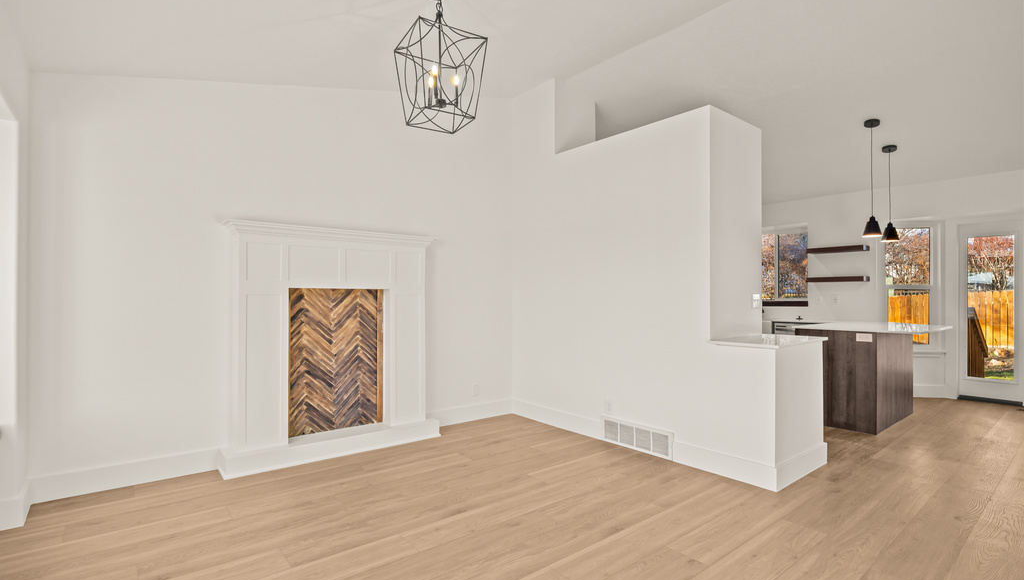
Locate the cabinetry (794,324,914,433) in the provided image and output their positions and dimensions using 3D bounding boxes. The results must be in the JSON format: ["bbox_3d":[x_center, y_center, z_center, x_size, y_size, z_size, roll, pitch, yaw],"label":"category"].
[{"bbox_3d":[3.473,0.829,4.779,1.259,0.891,0.647,1,-1,-38],"label":"cabinetry"}]

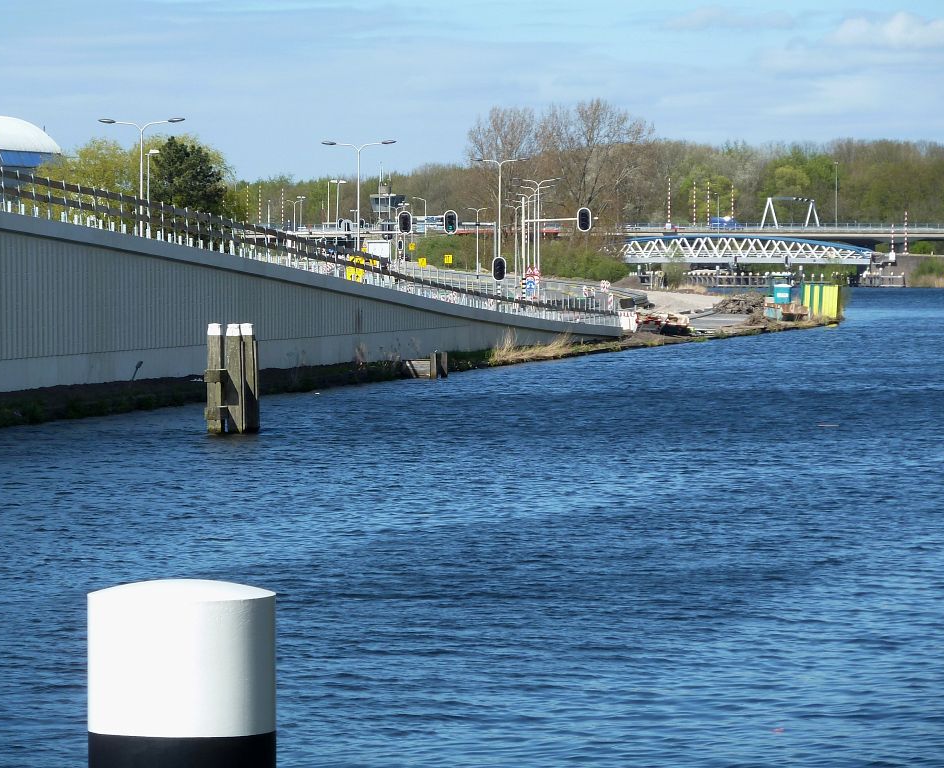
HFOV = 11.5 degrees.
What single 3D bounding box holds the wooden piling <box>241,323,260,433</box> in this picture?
[{"bbox_3d":[-5.369,-0.133,113.300,0.360,2.650,0.360,1,2,11],"label":"wooden piling"}]

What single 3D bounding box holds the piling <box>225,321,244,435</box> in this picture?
[{"bbox_3d":[-5.730,-0.116,112.900,0.370,2.650,0.370,1,2,11],"label":"piling"}]

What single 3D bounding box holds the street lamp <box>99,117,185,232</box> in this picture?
[{"bbox_3d":[-15.871,-7.779,224.640,4.300,10.000,0.350,1,2,12],"label":"street lamp"}]

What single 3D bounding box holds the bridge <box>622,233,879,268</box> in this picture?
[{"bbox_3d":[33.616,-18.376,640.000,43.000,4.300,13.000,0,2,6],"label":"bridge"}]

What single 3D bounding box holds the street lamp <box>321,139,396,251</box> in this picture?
[{"bbox_3d":[-6.421,-8.893,265.140,4.300,10.000,0.350,1,2,12],"label":"street lamp"}]

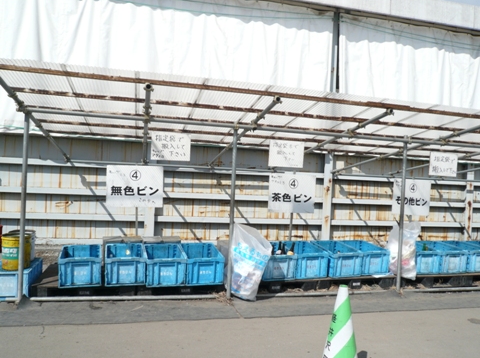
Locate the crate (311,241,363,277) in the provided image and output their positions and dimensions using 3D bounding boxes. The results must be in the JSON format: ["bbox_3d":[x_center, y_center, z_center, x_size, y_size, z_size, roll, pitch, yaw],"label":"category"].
[{"bbox_3d":[1.242,1.041,5.086,0.405,0.295,0.605,2,3,-17],"label":"crate"}]

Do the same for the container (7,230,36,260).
[{"bbox_3d":[-2.420,0.753,4.320,0.305,0.330,0.305,2,0,-14],"label":"container"}]

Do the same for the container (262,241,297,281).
[{"bbox_3d":[0.386,1.008,4.821,0.405,0.295,0.605,2,3,-15],"label":"container"}]

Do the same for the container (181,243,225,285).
[{"bbox_3d":[-0.488,1.065,4.861,0.440,0.320,0.675,2,1,-15],"label":"container"}]

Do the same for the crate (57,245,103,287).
[{"bbox_3d":[-1.723,0.923,4.215,0.405,0.295,0.605,2,3,-21],"label":"crate"}]

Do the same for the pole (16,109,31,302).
[{"bbox_3d":[-2.065,0.279,3.705,0.050,1.810,0.050,2,0,-14],"label":"pole"}]

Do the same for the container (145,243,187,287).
[{"bbox_3d":[-0.863,0.963,4.393,0.405,0.295,0.605,2,3,-17],"label":"container"}]

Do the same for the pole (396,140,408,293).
[{"bbox_3d":[1.966,0.456,4.707,0.050,1.830,0.050,2,0,-14],"label":"pole"}]

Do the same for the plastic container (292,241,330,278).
[{"bbox_3d":[0.863,1.115,5.354,0.440,0.320,0.675,2,1,-14],"label":"plastic container"}]

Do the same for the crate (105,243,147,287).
[{"bbox_3d":[-1.393,1.034,4.713,0.440,0.320,0.675,2,1,-16],"label":"crate"}]

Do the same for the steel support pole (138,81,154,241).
[{"bbox_3d":[-1.157,-0.235,4.800,0.070,1.868,0.070,2,1,-15],"label":"steel support pole"}]

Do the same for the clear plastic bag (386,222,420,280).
[{"bbox_3d":[2.265,0.991,5.380,0.370,0.750,0.300,2,1,-15],"label":"clear plastic bag"}]

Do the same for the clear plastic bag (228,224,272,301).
[{"bbox_3d":[0.112,0.905,4.250,0.430,0.810,0.330,2,0,-13],"label":"clear plastic bag"}]

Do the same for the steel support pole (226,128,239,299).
[{"bbox_3d":[-0.085,0.395,4.495,0.055,1.988,0.055,2,1,-15],"label":"steel support pole"}]

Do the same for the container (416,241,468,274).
[{"bbox_3d":[3.112,1.214,6.082,0.440,0.320,0.675,2,1,-13],"label":"container"}]

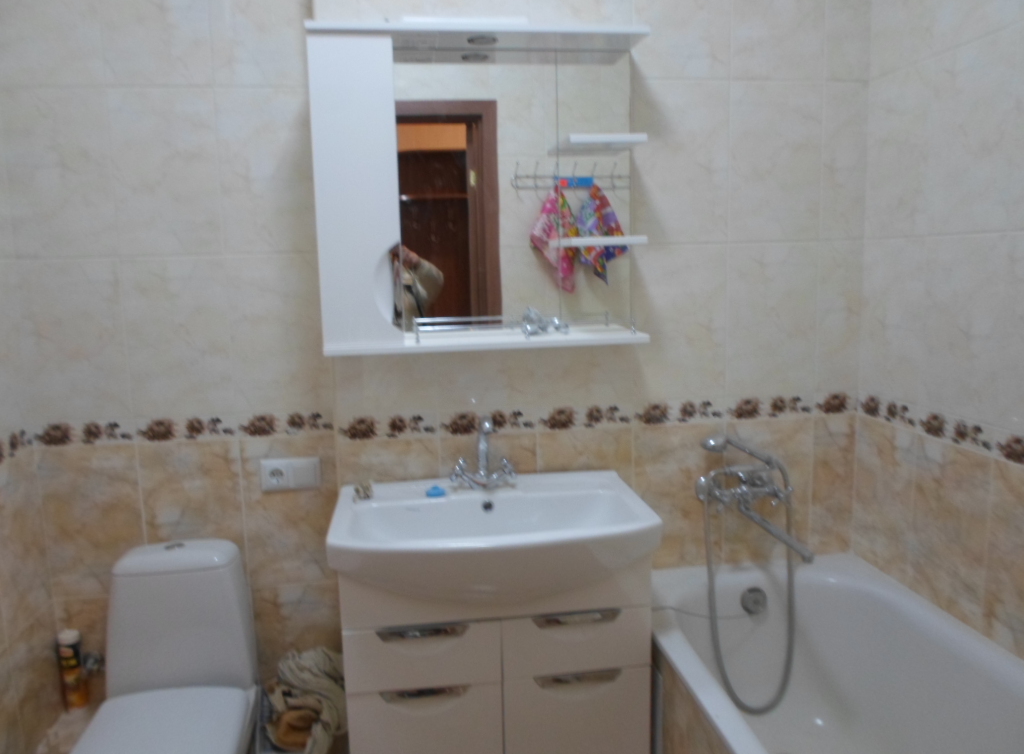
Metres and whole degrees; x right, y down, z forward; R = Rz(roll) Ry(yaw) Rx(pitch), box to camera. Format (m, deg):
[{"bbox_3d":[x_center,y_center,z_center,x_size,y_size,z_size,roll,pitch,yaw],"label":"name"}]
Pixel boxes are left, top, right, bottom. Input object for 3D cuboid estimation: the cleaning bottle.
[{"bbox_3d":[-1.094,0.732,1.852,0.053,0.195,0.053,-6,9,-32],"label":"cleaning bottle"}]

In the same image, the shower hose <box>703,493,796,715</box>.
[{"bbox_3d":[0.610,0.584,1.881,0.235,0.590,0.080,-2,8,-8],"label":"shower hose"}]

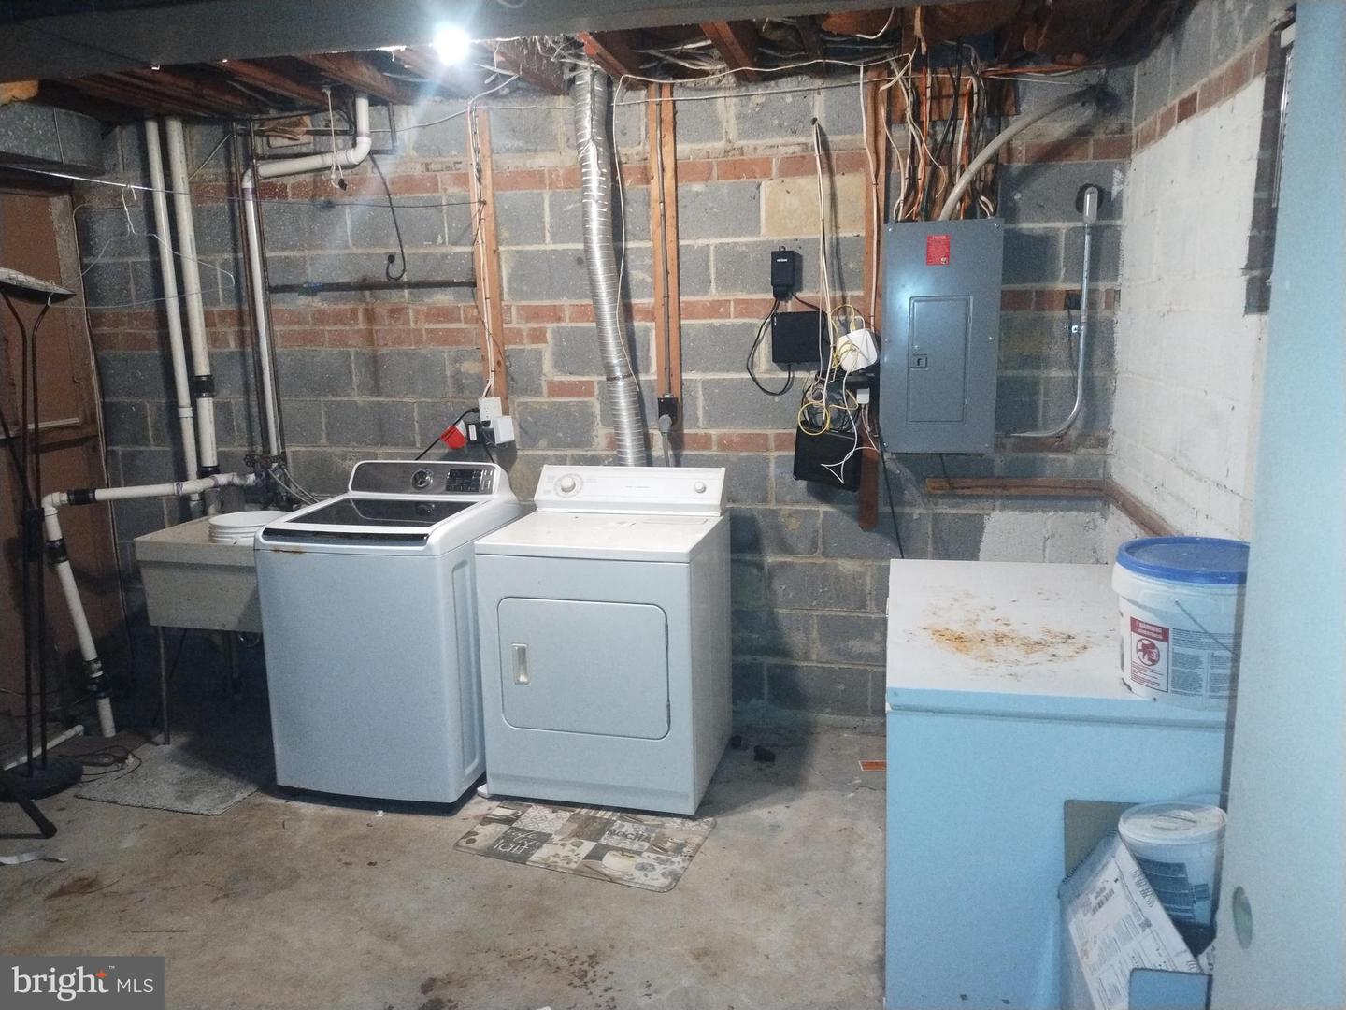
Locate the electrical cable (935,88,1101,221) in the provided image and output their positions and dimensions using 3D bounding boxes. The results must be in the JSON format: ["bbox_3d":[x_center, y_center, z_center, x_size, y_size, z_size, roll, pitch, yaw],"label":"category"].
[{"bbox_3d":[1.172,-1.197,3.311,0.525,0.445,0.110,1,10,11],"label":"electrical cable"}]

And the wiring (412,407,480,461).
[{"bbox_3d":[-0.900,-0.285,3.869,0.253,0.213,0.110,1,10,11],"label":"wiring"}]

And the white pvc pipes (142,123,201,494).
[{"bbox_3d":[-2.110,-0.796,4.105,0.055,1.574,0.055,1,12,11],"label":"white pvc pipes"}]

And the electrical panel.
[{"bbox_3d":[0.951,-0.594,3.478,0.400,0.805,0.100,1,10,11],"label":"electrical panel"}]

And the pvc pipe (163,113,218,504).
[{"bbox_3d":[-1.940,-0.784,3.940,0.072,1.491,0.072,1,10,11],"label":"pvc pipe"}]

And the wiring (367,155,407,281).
[{"bbox_3d":[-1.116,-1.117,3.795,0.132,0.480,0.090,1,10,11],"label":"wiring"}]

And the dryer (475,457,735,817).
[{"bbox_3d":[-0.208,0.430,3.471,0.726,1.075,0.670,2,10,14],"label":"dryer"}]

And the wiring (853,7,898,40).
[{"bbox_3d":[0.610,-1.447,2.930,0.136,0.101,0.080,1,10,11],"label":"wiring"}]

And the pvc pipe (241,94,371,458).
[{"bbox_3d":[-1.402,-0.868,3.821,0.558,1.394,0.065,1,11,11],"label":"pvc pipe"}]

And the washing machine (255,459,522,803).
[{"bbox_3d":[-0.987,0.415,3.563,0.690,1.100,0.710,1,11,13],"label":"washing machine"}]

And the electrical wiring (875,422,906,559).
[{"bbox_3d":[0.807,-0.052,3.602,0.110,0.515,0.060,1,10,11],"label":"electrical wiring"}]

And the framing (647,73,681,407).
[{"bbox_3d":[-0.021,-0.943,3.635,0.092,1.198,0.042,1,10,11],"label":"framing"}]

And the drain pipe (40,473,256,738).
[{"bbox_3d":[-2.027,0.403,3.919,0.760,1.030,0.200,-4,10,-15],"label":"drain pipe"}]

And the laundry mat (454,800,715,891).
[{"bbox_3d":[-0.264,1.039,3.076,0.730,0.012,0.450,3,10,20],"label":"laundry mat"}]

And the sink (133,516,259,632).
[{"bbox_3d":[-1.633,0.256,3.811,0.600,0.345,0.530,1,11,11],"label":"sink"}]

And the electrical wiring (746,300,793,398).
[{"bbox_3d":[0.360,-0.586,3.615,0.177,0.361,0.045,1,10,11],"label":"electrical wiring"}]

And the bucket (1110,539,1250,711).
[{"bbox_3d":[1.014,0.225,1.873,0.310,0.275,0.310,1,10,11],"label":"bucket"}]

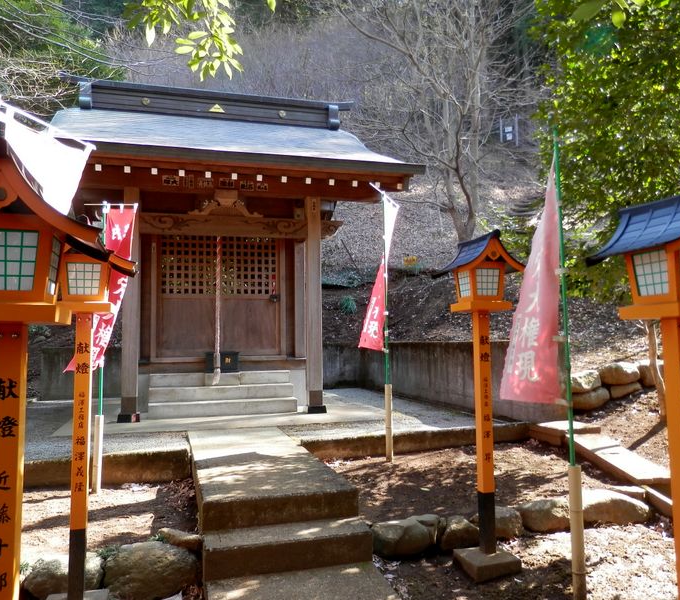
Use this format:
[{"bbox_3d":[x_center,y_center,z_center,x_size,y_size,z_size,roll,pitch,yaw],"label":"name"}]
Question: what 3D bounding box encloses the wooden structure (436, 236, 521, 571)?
[{"bbox_3d":[0.981,0.642,3.916,0.580,2.180,0.530,0,-5,-16],"label":"wooden structure"}]

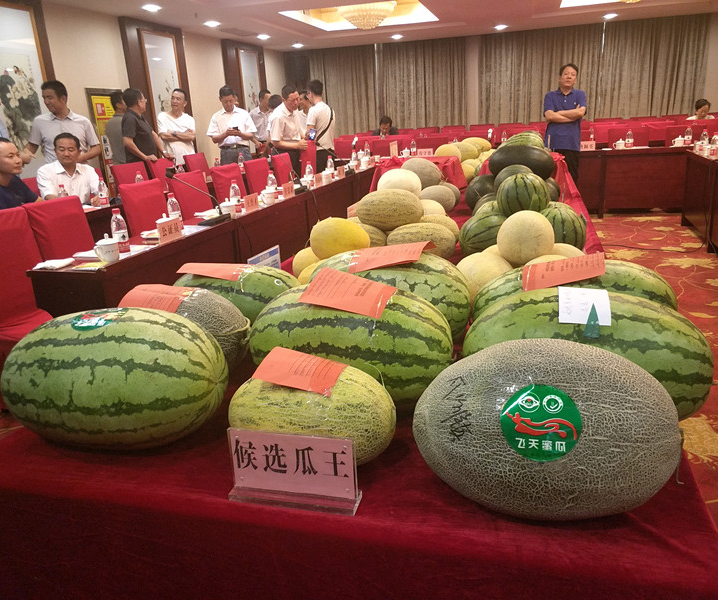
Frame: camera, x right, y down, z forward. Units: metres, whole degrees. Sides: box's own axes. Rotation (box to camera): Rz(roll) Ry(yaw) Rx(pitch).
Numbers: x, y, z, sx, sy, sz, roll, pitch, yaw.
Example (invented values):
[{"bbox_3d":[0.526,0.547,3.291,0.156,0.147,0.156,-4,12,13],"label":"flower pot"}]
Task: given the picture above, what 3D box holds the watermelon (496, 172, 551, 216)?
[{"bbox_3d":[0.646,-0.406,2.269,0.215,0.190,0.205,3,19,18],"label":"watermelon"}]

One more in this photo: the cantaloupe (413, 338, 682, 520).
[{"bbox_3d":[0.250,0.173,0.795,0.342,0.239,0.229,2,18,17],"label":"cantaloupe"}]

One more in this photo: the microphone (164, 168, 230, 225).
[{"bbox_3d":[-0.902,-0.580,3.192,0.310,0.290,0.210,0,18,10],"label":"microphone"}]

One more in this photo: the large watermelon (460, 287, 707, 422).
[{"bbox_3d":[0.371,0.104,0.981,0.391,0.247,0.237,7,20,30],"label":"large watermelon"}]

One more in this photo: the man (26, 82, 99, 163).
[{"bbox_3d":[-2.425,-1.012,4.994,0.580,1.670,0.380,-11,20,-24],"label":"man"}]

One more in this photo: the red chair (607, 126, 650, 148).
[{"bbox_3d":[3.268,-1.587,7.087,0.450,0.970,0.560,3,19,18],"label":"red chair"}]

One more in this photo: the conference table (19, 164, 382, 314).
[{"bbox_3d":[-0.489,-0.458,4.444,0.380,0.750,4.500,3,19,18],"label":"conference table"}]

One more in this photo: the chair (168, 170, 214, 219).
[{"bbox_3d":[-1.010,-0.414,4.195,0.560,0.970,0.440,3,19,18],"label":"chair"}]

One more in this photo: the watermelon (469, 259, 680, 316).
[{"bbox_3d":[0.464,0.033,1.245,0.437,0.250,0.250,-4,18,-1],"label":"watermelon"}]

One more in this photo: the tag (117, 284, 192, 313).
[{"bbox_3d":[-0.447,-0.001,1.261,0.165,0.030,0.100,4,47,17],"label":"tag"}]

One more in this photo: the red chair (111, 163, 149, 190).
[{"bbox_3d":[-1.783,-0.737,5.202,0.540,0.950,0.440,3,19,18],"label":"red chair"}]

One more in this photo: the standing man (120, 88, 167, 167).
[{"bbox_3d":[-2.161,-1.344,6.097,0.400,1.680,0.480,-7,18,-11],"label":"standing man"}]

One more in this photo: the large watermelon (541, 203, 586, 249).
[{"bbox_3d":[0.722,-0.243,2.080,0.198,0.195,0.198,3,19,18],"label":"large watermelon"}]

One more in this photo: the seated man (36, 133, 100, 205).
[{"bbox_3d":[-2.200,-0.689,4.703,0.520,1.300,0.720,-19,24,-41],"label":"seated man"}]

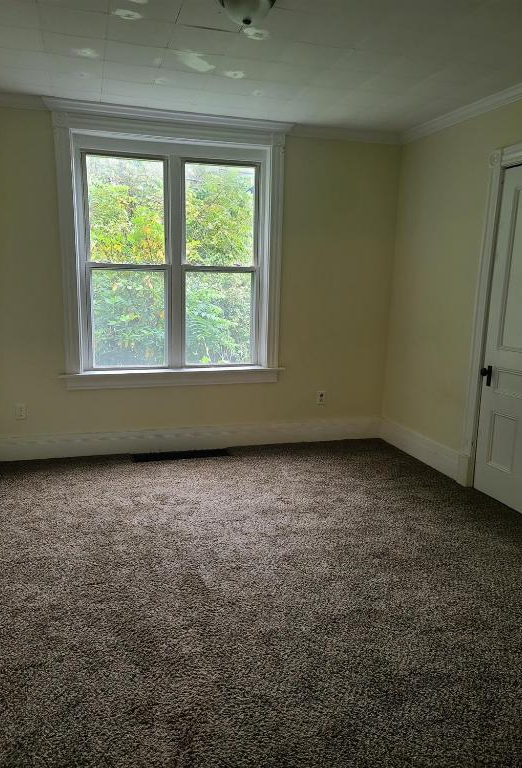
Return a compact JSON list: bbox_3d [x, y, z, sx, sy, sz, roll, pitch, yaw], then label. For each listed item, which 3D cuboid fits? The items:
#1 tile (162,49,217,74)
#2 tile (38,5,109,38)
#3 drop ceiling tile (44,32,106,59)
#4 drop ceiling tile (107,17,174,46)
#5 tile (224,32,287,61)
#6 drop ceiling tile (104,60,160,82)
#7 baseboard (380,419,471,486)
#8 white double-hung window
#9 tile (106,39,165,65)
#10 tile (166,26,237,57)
[{"bbox_3d":[-0.384,-1.785,3.055,0.305,0.020,0.305,-2,12,-17],"label":"tile"},{"bbox_3d":[-0.876,-1.703,2.591,0.305,0.020,0.305,-2,12,-17],"label":"tile"},{"bbox_3d":[-0.966,-1.762,2.876,0.305,0.020,0.305,-2,12,-17],"label":"drop ceiling tile"},{"bbox_3d":[-0.585,-1.714,2.680,0.305,0.020,0.305,-2,12,-17],"label":"drop ceiling tile"},{"bbox_3d":[-0.003,-1.737,2.859,0.305,0.020,0.305,-2,12,-17],"label":"tile"},{"bbox_3d":[-0.765,-1.833,3.251,0.305,0.020,0.305,-2,12,-17],"label":"drop ceiling tile"},{"bbox_3d":[1.299,0.511,4.473,0.030,0.210,1.220,-2,12,-17],"label":"baseboard"},{"bbox_3d":[-0.658,-0.998,4.278,1.760,2.020,0.140,-2,12,-17],"label":"white double-hung window"},{"bbox_3d":[-0.675,-1.774,2.966,0.305,0.020,0.305,-2,12,-17],"label":"tile"},{"bbox_3d":[-0.294,-1.726,2.770,0.305,0.020,0.305,-2,12,-17],"label":"tile"}]

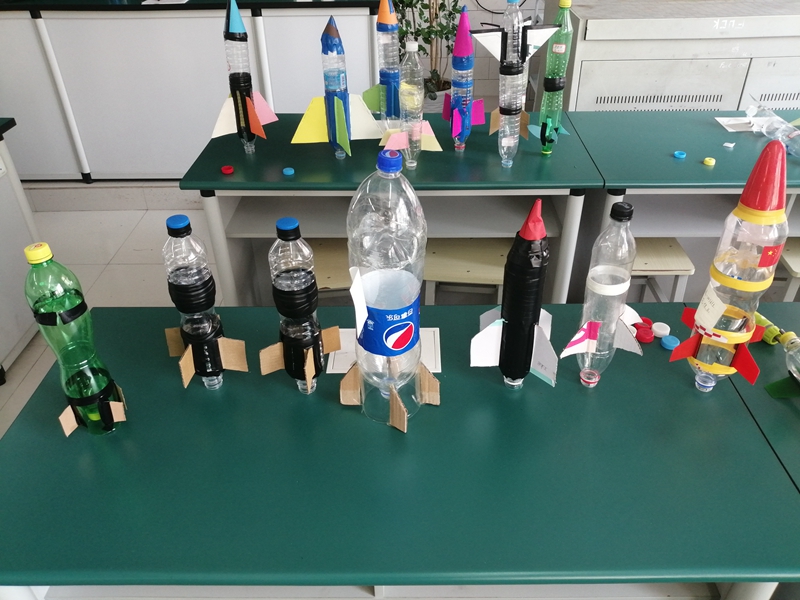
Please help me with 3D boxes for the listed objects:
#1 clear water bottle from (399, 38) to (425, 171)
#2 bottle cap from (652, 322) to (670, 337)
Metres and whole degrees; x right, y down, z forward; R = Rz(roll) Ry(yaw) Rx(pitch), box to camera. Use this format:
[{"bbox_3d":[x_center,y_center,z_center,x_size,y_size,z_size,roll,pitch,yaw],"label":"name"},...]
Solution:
[{"bbox_3d":[0.033,-0.510,1.601,0.066,0.327,0.066,0,34,0],"label":"clear water bottle"},{"bbox_3d":[0.458,0.051,1.049,0.031,0.013,0.031,0,34,0],"label":"bottle cap"}]

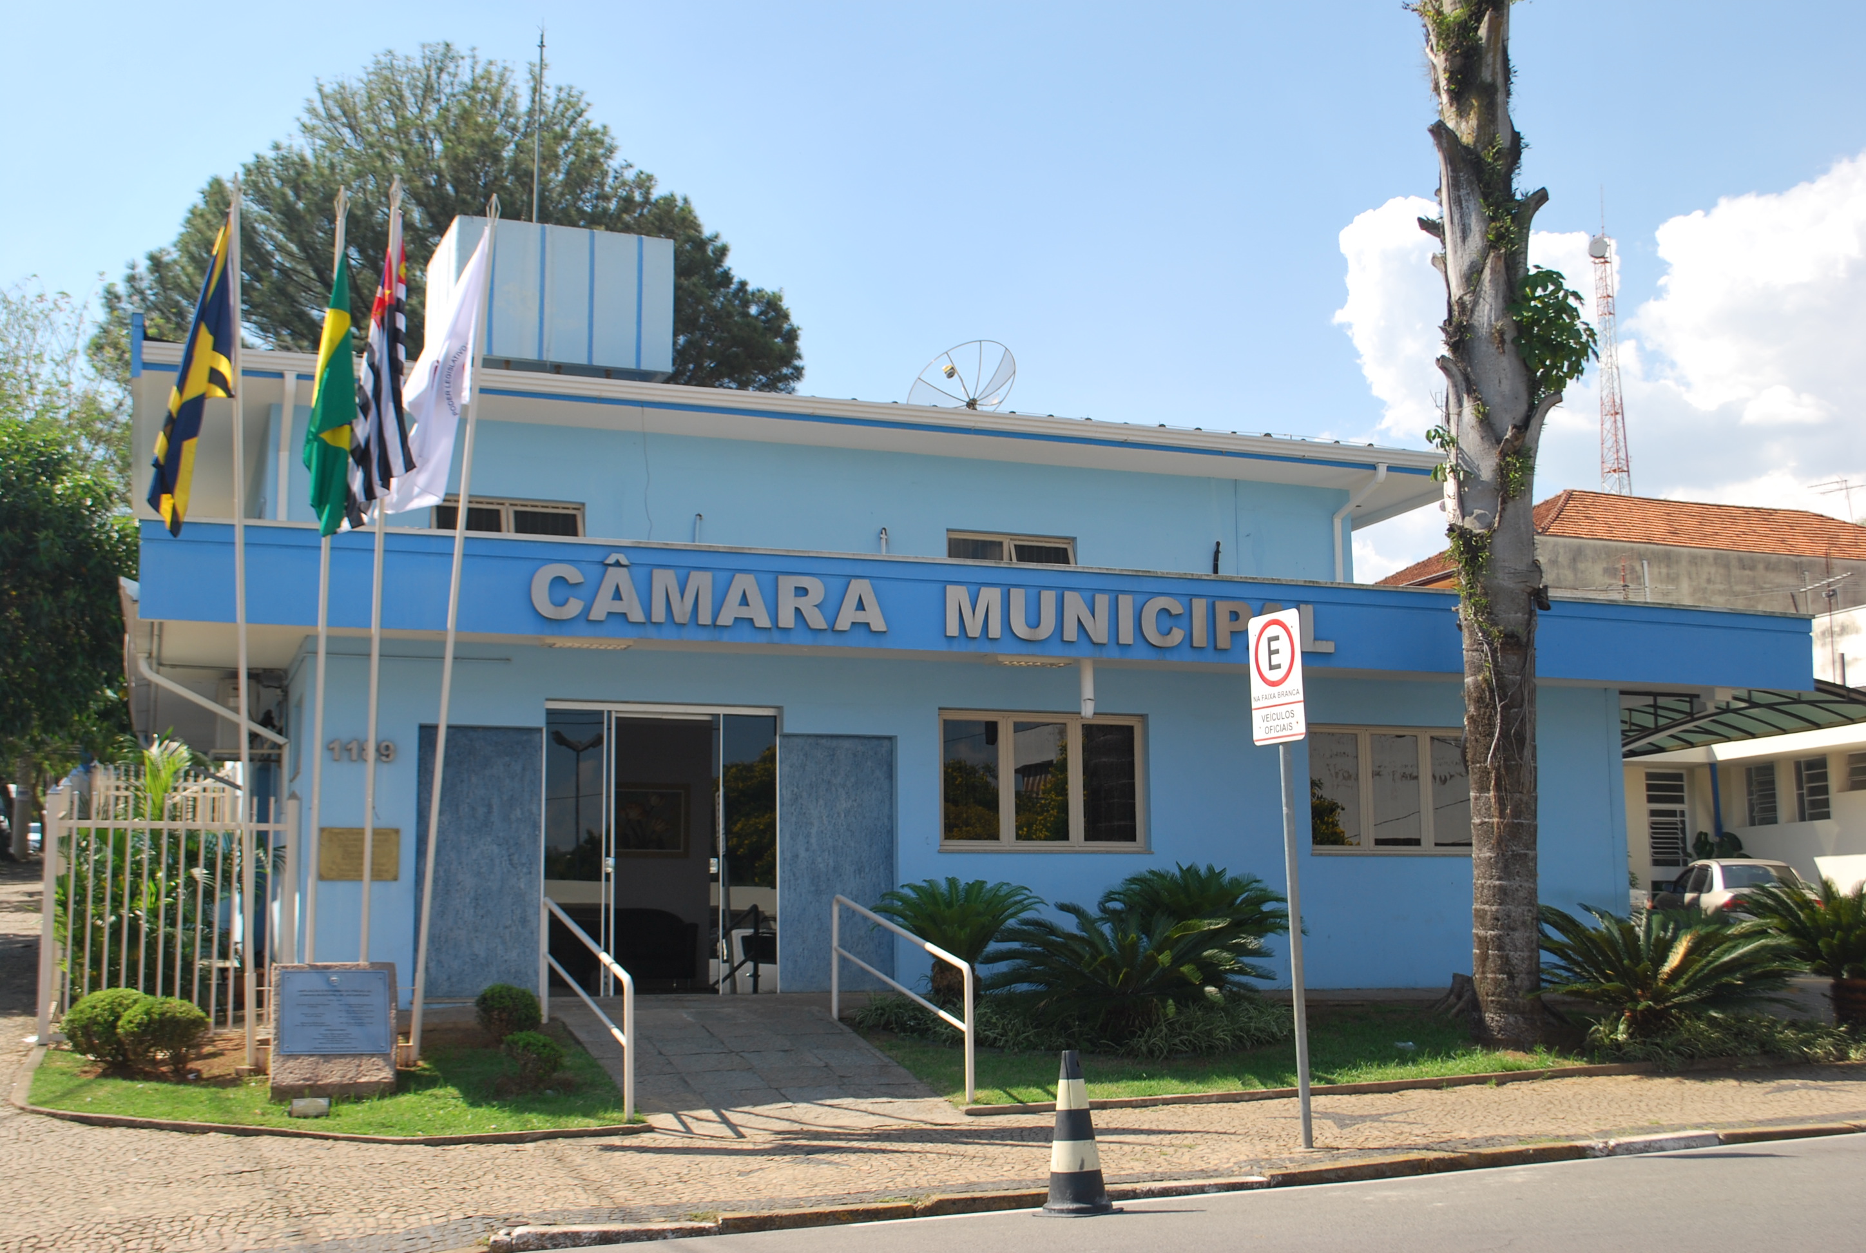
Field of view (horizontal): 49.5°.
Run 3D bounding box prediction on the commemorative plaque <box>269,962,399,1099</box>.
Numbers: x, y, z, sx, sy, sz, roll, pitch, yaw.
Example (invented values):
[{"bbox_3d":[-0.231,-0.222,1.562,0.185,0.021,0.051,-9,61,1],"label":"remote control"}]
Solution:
[{"bbox_3d":[-4.014,2.679,13.541,0.800,0.840,0.450,2,-9,-18],"label":"commemorative plaque"}]

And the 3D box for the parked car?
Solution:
[{"bbox_3d":[12.918,4.488,32.700,1.620,1.410,4.050,-1,-8,2],"label":"parked car"}]

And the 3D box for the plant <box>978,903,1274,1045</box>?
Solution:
[{"bbox_3d":[1.428,2.521,14.809,1.974,1.013,1.848,0,-8,0],"label":"plant"}]

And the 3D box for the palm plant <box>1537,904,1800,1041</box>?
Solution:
[{"bbox_3d":[5.825,2.737,16.044,1.954,1.086,1.829,3,-9,-19],"label":"palm plant"}]

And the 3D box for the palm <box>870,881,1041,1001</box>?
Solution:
[{"bbox_3d":[0.190,2.586,16.477,1.340,1.070,1.300,-1,-8,0],"label":"palm"}]

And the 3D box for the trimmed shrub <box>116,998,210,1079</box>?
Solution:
[{"bbox_3d":[-4.968,2.655,13.100,0.580,0.530,0.560,3,-9,-21],"label":"trimmed shrub"}]

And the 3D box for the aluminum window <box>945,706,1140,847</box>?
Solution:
[{"bbox_3d":[0.971,1.317,17.420,1.941,1.222,0.100,3,-9,-21],"label":"aluminum window"}]

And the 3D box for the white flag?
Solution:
[{"bbox_3d":[-3.675,-1.908,15.063,0.770,2.120,0.350,3,-9,-21],"label":"white flag"}]

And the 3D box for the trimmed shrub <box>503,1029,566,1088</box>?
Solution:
[{"bbox_3d":[-2.485,2.695,12.625,0.400,0.373,0.400,3,-9,-19],"label":"trimmed shrub"}]

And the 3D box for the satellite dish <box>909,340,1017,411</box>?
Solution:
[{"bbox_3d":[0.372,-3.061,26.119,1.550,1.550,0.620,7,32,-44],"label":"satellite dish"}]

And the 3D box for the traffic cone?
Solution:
[{"bbox_3d":[0.674,2.381,9.511,0.370,0.750,0.370,0,-8,0],"label":"traffic cone"}]

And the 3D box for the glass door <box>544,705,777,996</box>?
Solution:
[{"bbox_3d":[-2.142,1.765,16.154,1.899,2.306,0.120,3,-9,-21],"label":"glass door"}]

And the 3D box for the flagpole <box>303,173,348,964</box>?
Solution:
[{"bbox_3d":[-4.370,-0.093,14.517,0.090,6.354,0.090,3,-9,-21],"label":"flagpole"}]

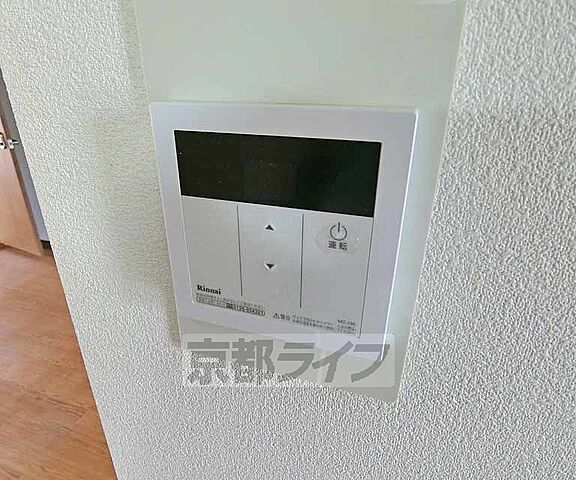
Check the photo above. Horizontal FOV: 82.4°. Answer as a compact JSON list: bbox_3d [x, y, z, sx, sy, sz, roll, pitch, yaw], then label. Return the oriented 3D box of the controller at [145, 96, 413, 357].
[{"bbox_3d":[-0.006,-0.005,0.174,0.122,0.122,0.020,8,24,16],"label":"controller"}]

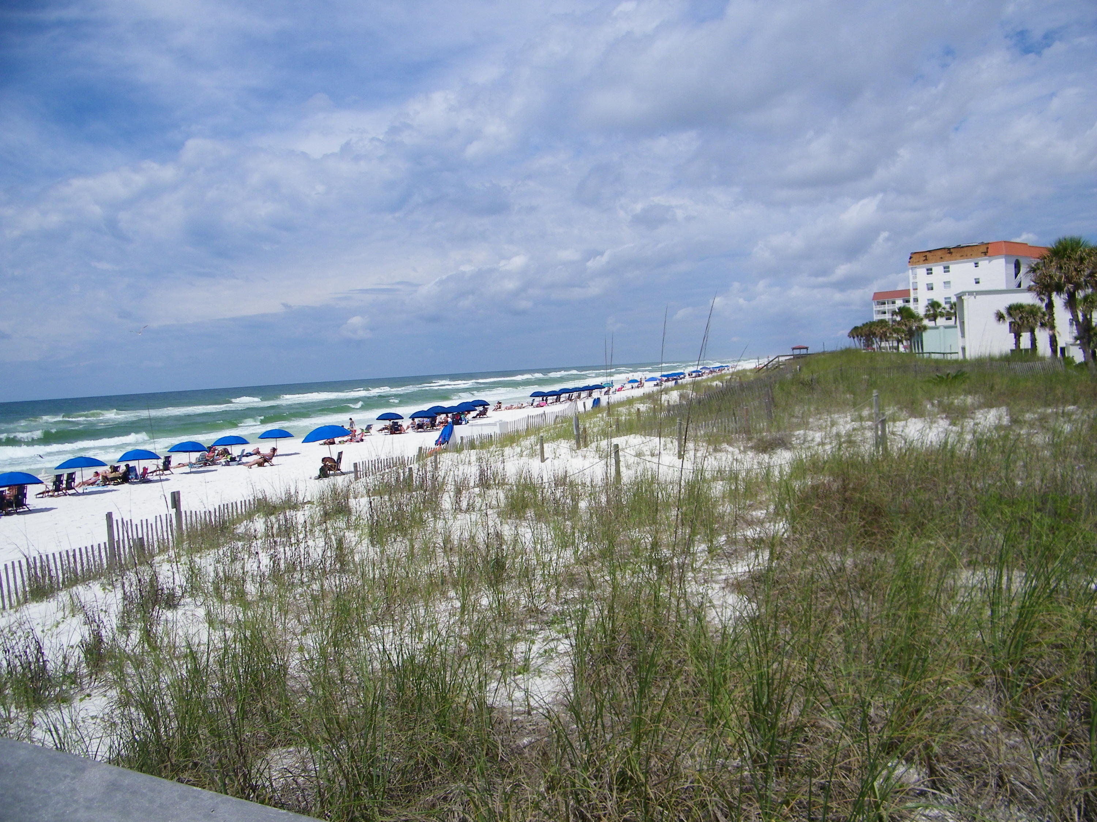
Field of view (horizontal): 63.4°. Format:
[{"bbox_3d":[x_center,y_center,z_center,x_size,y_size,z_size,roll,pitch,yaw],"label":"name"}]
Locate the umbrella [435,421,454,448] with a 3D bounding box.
[{"bbox_3d":[-6.337,1.382,54.000,0.800,1.750,0.800,19,3,0],"label":"umbrella"}]

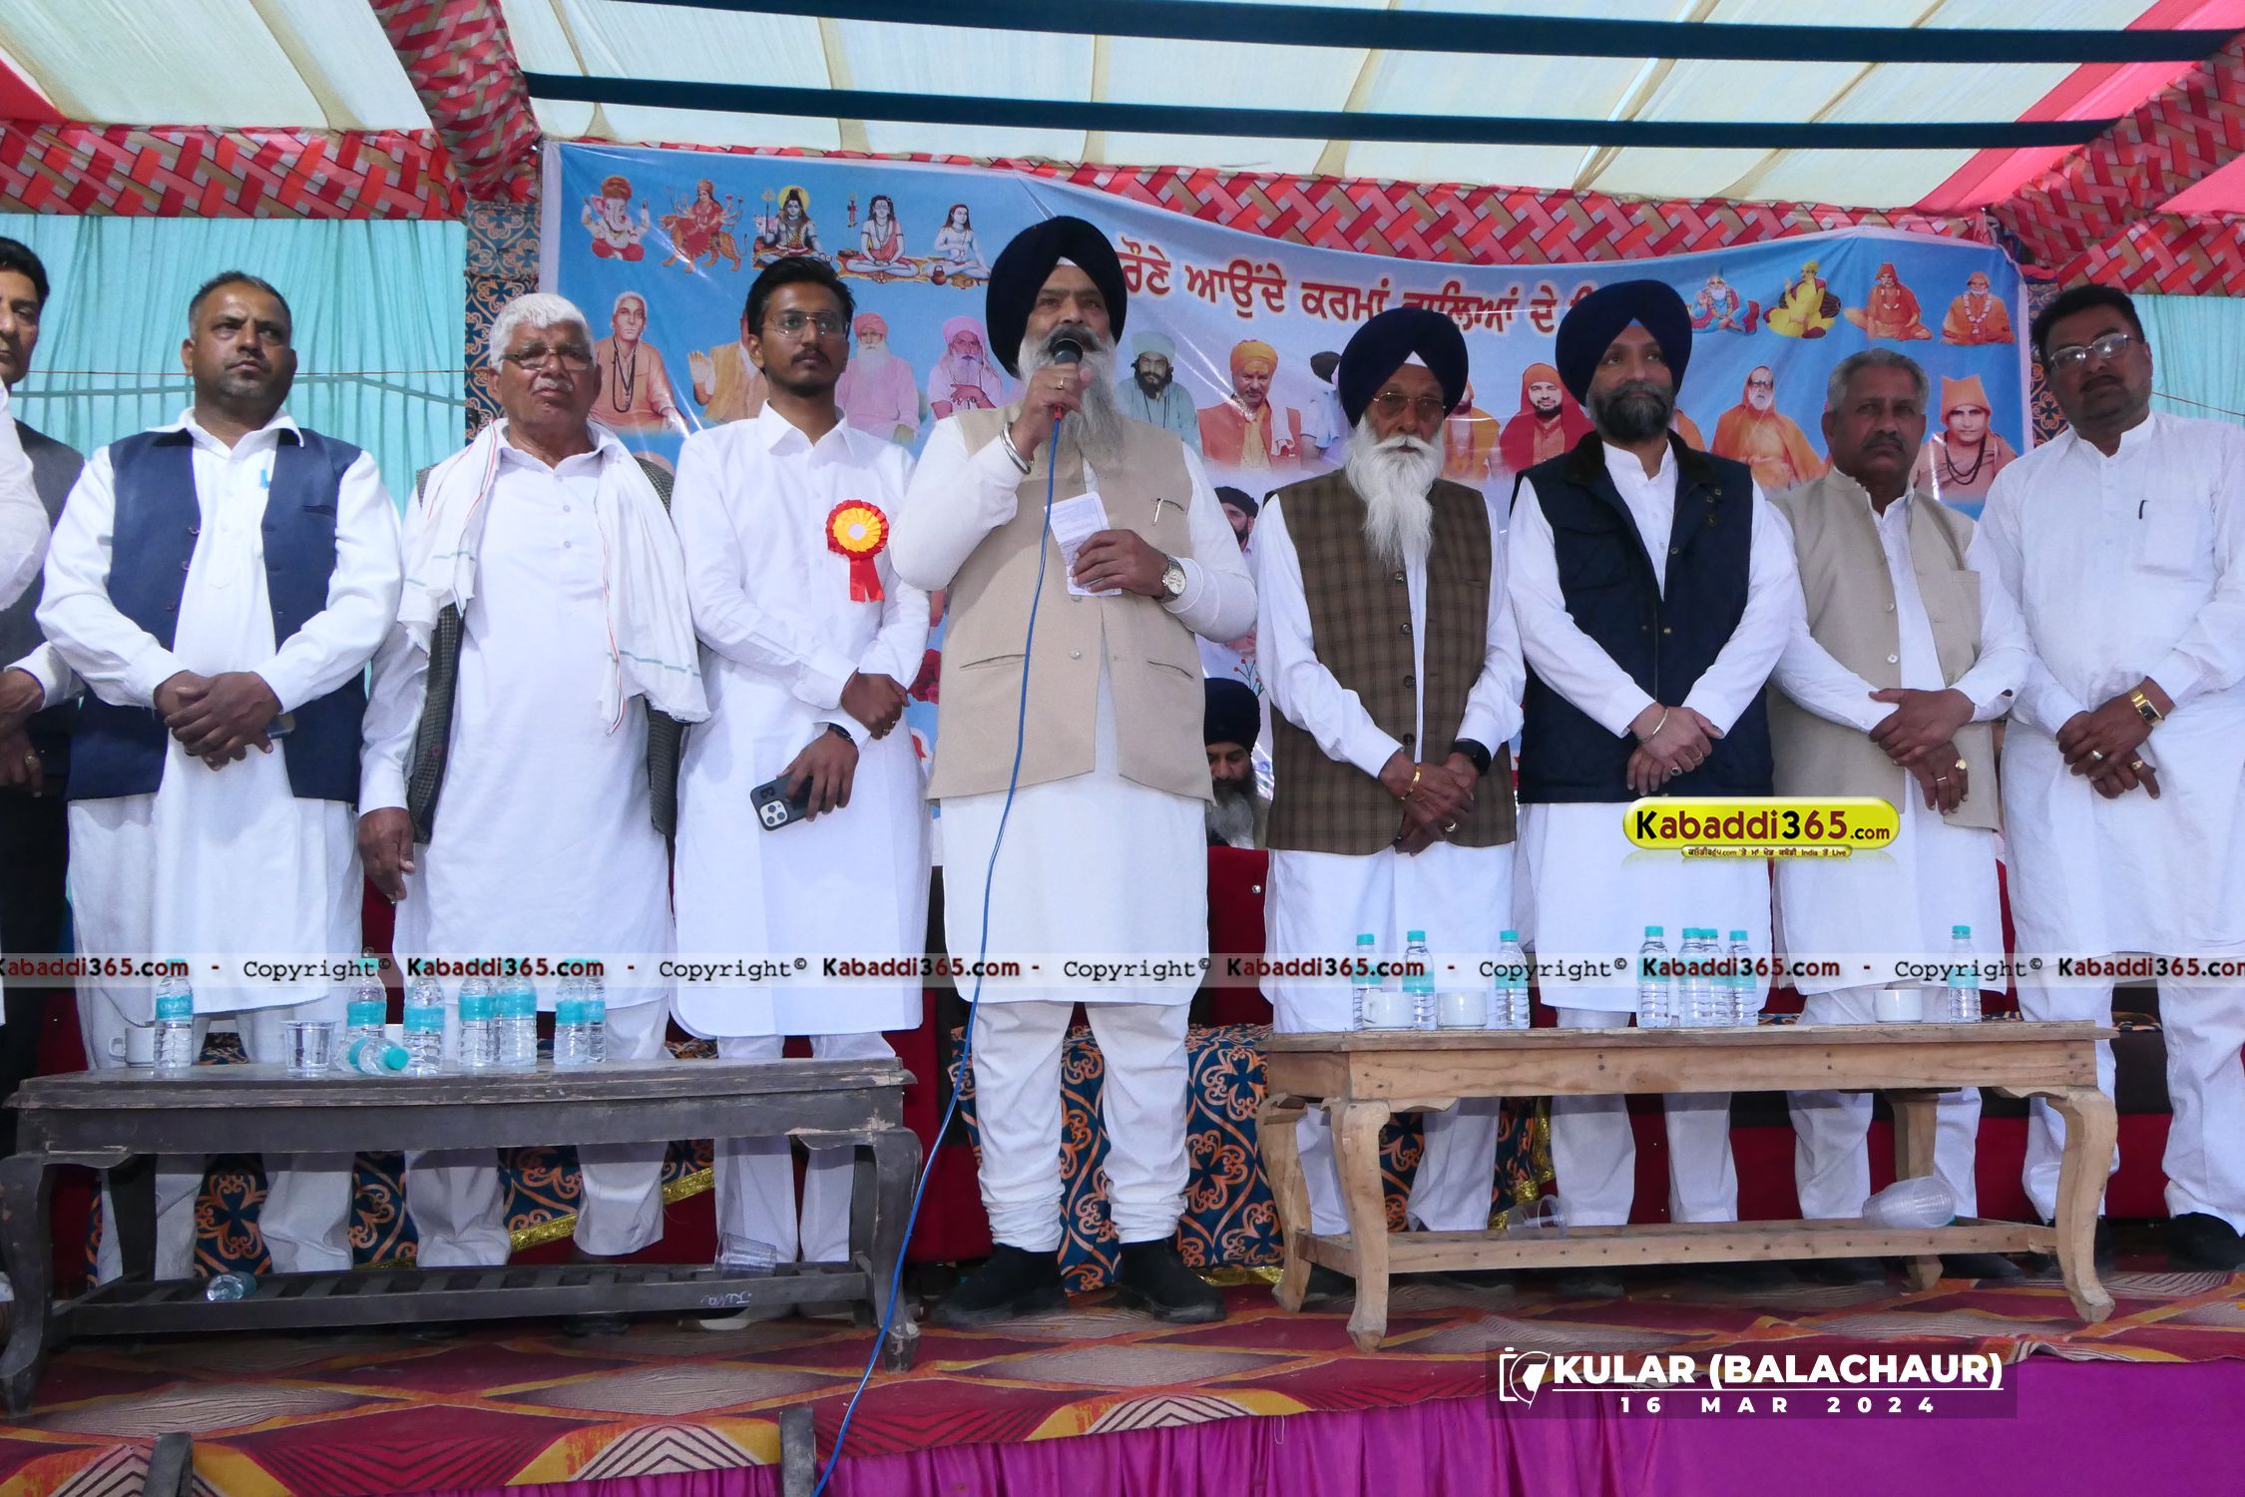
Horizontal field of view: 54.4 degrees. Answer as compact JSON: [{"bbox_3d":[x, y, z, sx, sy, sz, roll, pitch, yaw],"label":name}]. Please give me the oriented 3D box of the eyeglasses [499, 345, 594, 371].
[{"bbox_3d":[-0.987,-0.649,3.736,0.140,0.042,0.140,1,-5,-20],"label":"eyeglasses"}]

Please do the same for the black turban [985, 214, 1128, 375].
[{"bbox_3d":[-0.112,-0.767,3.700,0.230,0.235,0.260,0,-10,-15],"label":"black turban"}]

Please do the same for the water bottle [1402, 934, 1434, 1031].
[{"bbox_3d":[0.475,0.371,3.500,0.057,0.162,0.057,-1,-6,0],"label":"water bottle"}]

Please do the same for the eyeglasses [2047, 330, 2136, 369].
[{"bbox_3d":[1.787,-0.714,4.011,0.138,0.045,0.140,-15,-14,26],"label":"eyeglasses"}]

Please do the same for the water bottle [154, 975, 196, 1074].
[{"bbox_3d":[-1.325,0.371,3.050,0.054,0.155,0.054,-1,-7,0],"label":"water bottle"}]

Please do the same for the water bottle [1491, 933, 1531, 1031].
[{"bbox_3d":[0.623,0.371,3.500,0.057,0.162,0.057,-1,-6,0],"label":"water bottle"}]

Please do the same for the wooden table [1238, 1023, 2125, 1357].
[{"bbox_3d":[0.845,0.660,3.410,1.180,0.442,0.520,0,-7,-10],"label":"wooden table"}]

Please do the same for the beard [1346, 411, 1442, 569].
[{"bbox_3d":[0.477,-0.454,3.840,0.165,0.260,0.130,2,-5,-8],"label":"beard"}]

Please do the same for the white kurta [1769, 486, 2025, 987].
[{"bbox_3d":[1.398,-0.043,3.965,0.470,0.930,0.340,-2,-7,6],"label":"white kurta"}]

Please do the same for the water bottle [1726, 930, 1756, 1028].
[{"bbox_3d":[1.014,0.378,3.579,0.051,0.160,0.051,-1,-7,0],"label":"water bottle"}]

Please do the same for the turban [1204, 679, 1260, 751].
[{"bbox_3d":[0.280,-0.085,5.850,0.190,0.190,0.220,-1,3,8],"label":"turban"}]

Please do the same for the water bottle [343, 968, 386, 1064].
[{"bbox_3d":[-1.084,0.382,3.130,0.057,0.162,0.057,-1,-6,0],"label":"water bottle"}]

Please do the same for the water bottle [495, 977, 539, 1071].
[{"bbox_3d":[-0.827,0.364,2.980,0.051,0.160,0.051,-1,-7,0],"label":"water bottle"}]

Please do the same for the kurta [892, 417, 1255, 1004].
[{"bbox_3d":[-0.077,-0.086,3.663,0.570,1.023,0.380,0,-8,-9],"label":"kurta"}]

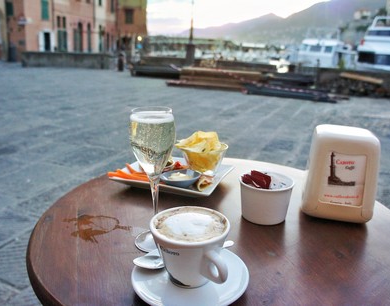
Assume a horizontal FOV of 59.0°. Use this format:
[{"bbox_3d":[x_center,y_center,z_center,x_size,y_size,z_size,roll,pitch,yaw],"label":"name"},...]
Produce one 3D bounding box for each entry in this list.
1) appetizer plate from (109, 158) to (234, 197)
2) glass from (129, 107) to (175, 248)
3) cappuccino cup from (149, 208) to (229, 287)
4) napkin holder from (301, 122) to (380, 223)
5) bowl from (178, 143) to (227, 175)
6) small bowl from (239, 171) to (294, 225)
[{"bbox_3d":[-0.043,0.050,0.734,0.214,0.024,0.173,7,19,21],"label":"appetizer plate"},{"bbox_3d":[-0.056,0.038,0.484,0.066,0.197,0.066,0,17,0],"label":"glass"},{"bbox_3d":[-0.003,0.119,0.412,0.093,0.070,0.105,-16,24,-42],"label":"cappuccino cup"},{"bbox_3d":[0.257,0.030,0.614,0.111,0.139,0.107,6,18,16],"label":"napkin holder"},{"bbox_3d":[0.021,0.016,0.755,0.110,0.058,0.110,0,17,0],"label":"bowl"},{"bbox_3d":[0.118,0.076,0.585,0.089,0.067,0.089,0,17,0],"label":"small bowl"}]

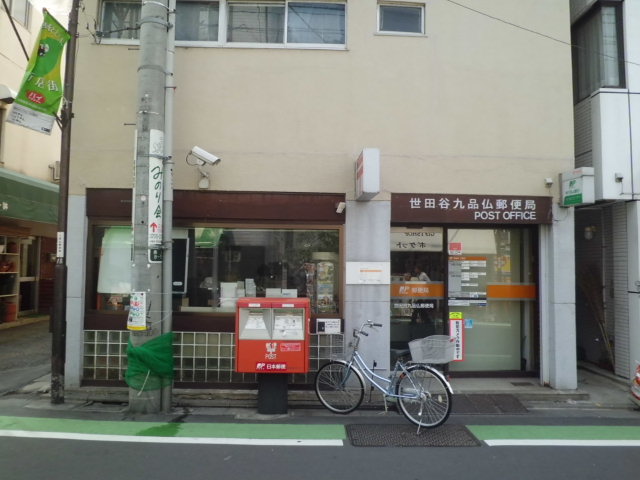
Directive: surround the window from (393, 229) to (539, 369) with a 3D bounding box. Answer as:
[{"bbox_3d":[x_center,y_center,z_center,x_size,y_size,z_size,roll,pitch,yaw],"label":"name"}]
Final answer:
[{"bbox_3d":[1.945,0.807,6.517,1.960,1.970,0.098,1,-3,-1],"label":"window"}]

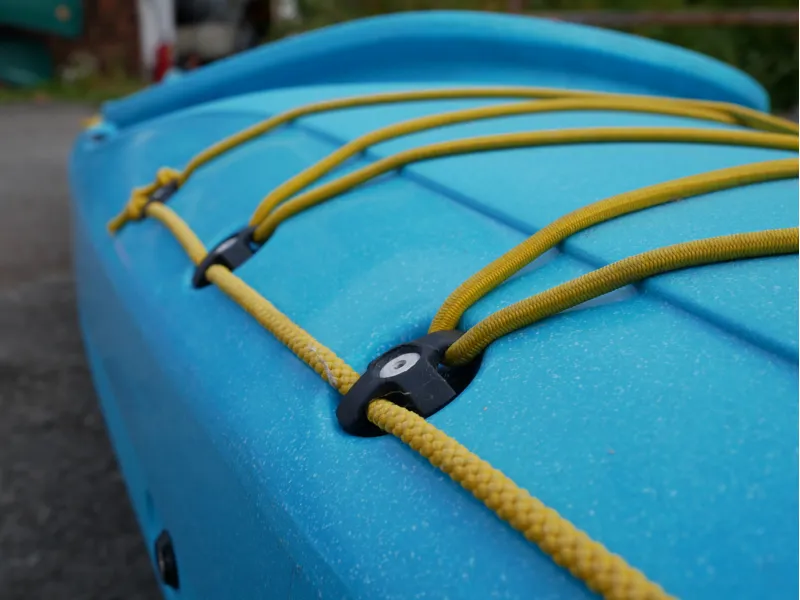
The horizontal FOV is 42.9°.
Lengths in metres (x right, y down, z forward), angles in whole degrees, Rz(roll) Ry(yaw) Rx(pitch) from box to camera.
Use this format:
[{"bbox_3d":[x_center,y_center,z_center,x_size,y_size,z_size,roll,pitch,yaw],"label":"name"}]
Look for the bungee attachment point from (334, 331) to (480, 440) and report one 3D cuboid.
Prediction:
[{"bbox_3d":[0.002,0.019,0.248,0.038,0.011,0.028,-29,18,-7],"label":"bungee attachment point"}]

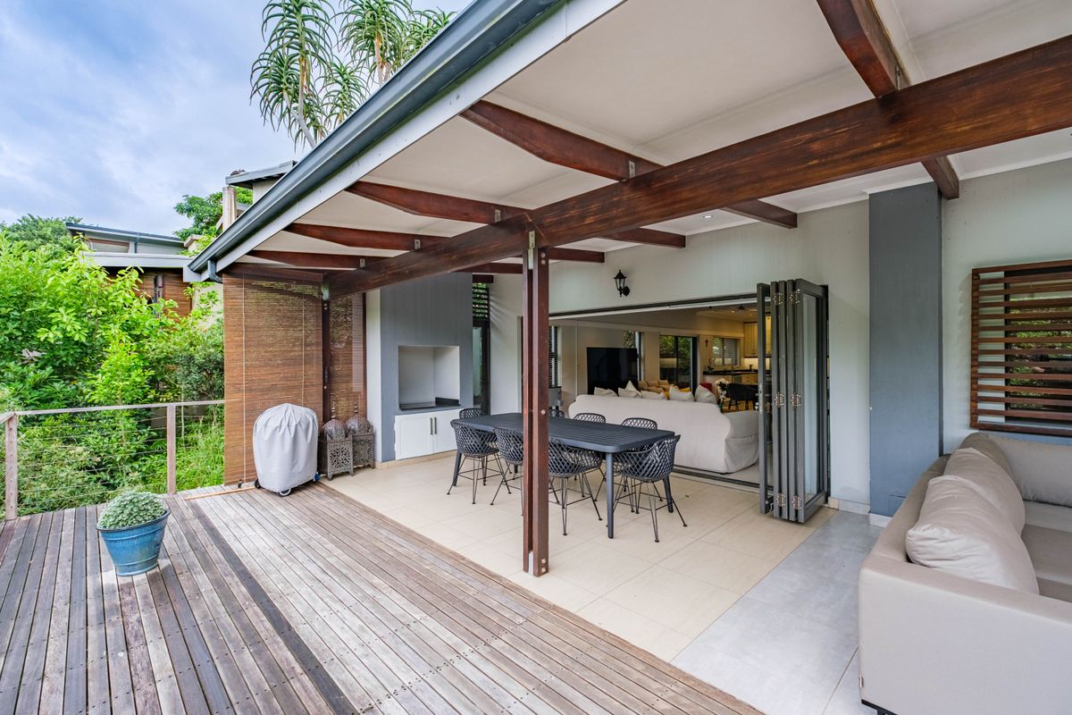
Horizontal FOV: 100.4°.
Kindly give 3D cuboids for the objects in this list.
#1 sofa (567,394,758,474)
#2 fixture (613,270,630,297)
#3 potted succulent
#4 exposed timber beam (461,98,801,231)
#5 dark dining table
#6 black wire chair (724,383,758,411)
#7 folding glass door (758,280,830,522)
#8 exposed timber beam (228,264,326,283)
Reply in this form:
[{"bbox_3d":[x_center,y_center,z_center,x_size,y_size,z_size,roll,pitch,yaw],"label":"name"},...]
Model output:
[{"bbox_3d":[1.786,1.009,6.808,0.980,0.840,2.650,0,0,-44],"label":"sofa"},{"bbox_3d":[1.103,-0.950,5.738,0.230,0.345,0.180,0,0,-44],"label":"fixture"},{"bbox_3d":[-2.768,1.217,3.096,0.385,0.490,0.385,0,0,-44],"label":"potted succulent"},{"bbox_3d":[1.144,-1.129,3.094,3.930,0.180,0.065,-8,6,-43],"label":"exposed timber beam"},{"bbox_3d":[0.175,1.073,4.582,1.000,0.740,2.200,0,0,-44],"label":"dark dining table"},{"bbox_3d":[4.819,1.045,10.500,0.600,0.820,0.620,0,0,-44],"label":"black wire chair"},{"bbox_3d":[2.468,0.362,4.271,0.830,2.140,0.360,0,0,-44],"label":"folding glass door"},{"bbox_3d":[-3.067,-0.992,5.292,1.060,0.130,0.070,0,0,-44],"label":"exposed timber beam"}]

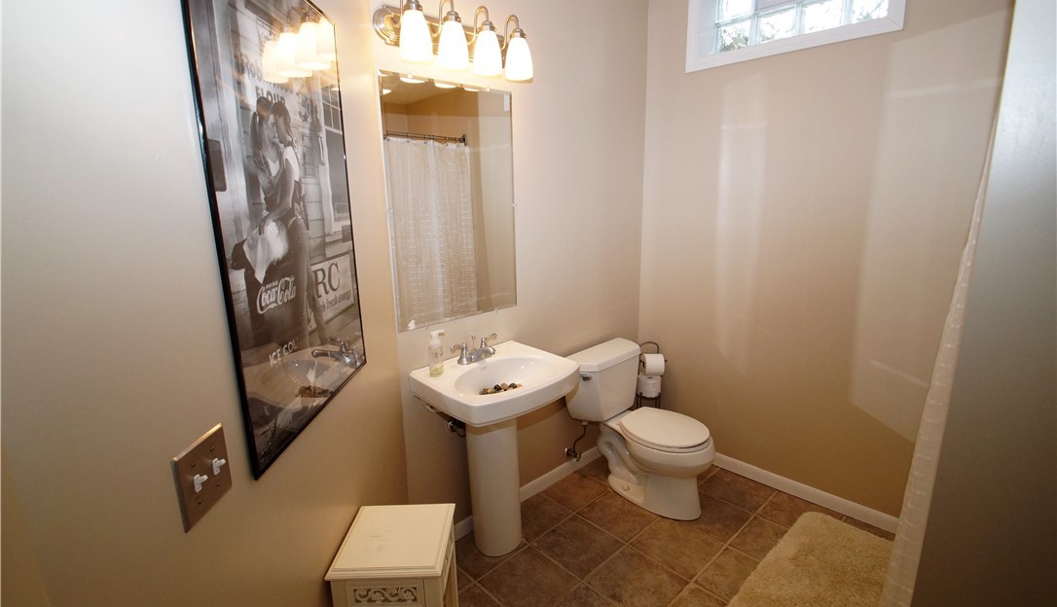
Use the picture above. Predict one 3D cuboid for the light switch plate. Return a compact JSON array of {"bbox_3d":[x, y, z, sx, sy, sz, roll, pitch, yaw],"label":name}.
[{"bbox_3d":[-0.477,0.258,0.660,0.020,0.113,0.112,-2,11,-4],"label":"light switch plate"}]

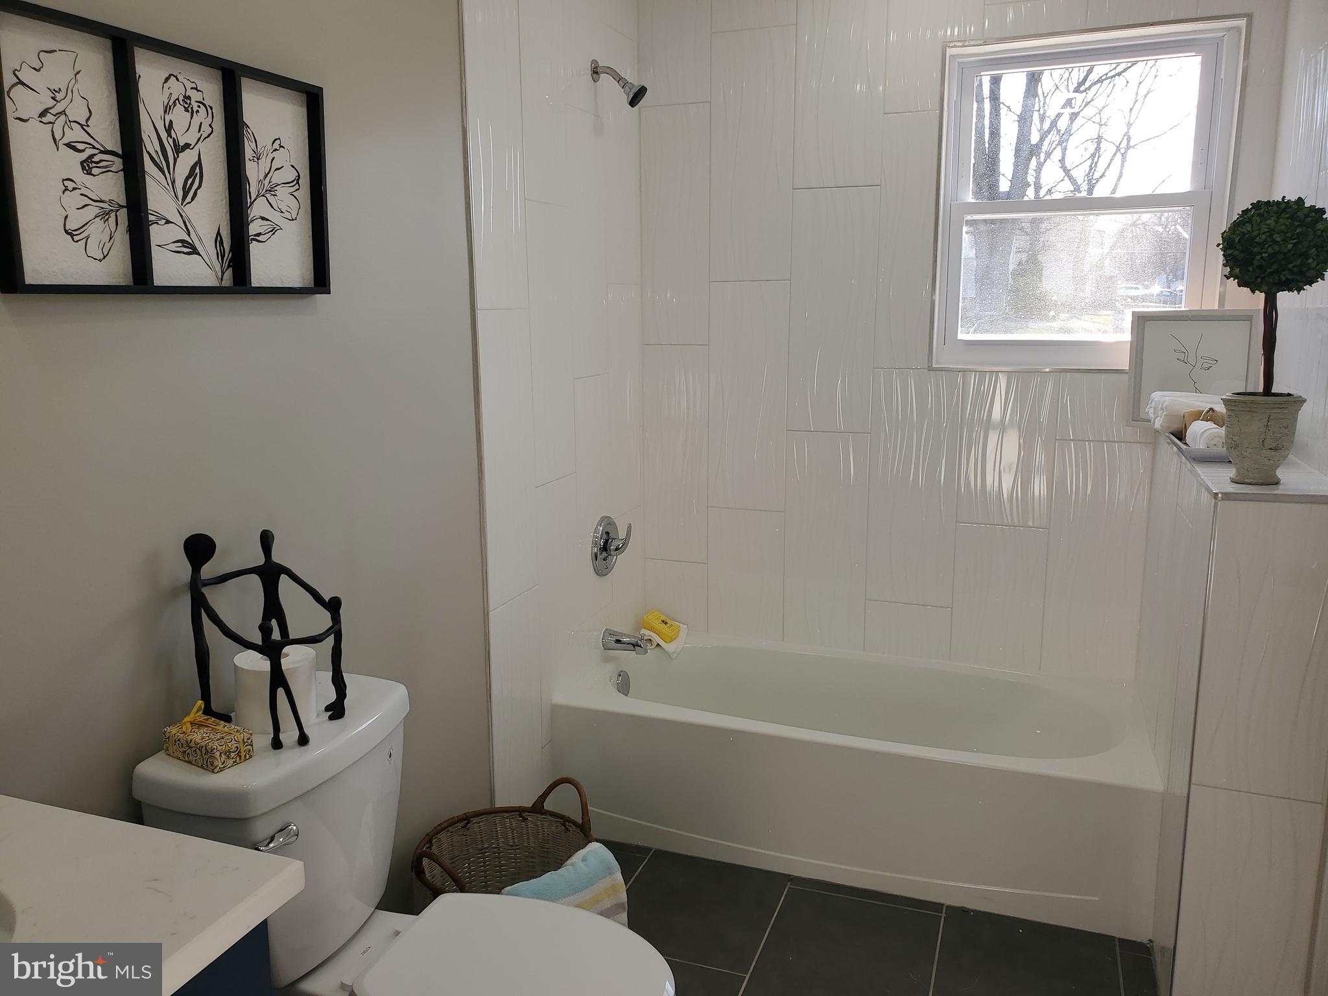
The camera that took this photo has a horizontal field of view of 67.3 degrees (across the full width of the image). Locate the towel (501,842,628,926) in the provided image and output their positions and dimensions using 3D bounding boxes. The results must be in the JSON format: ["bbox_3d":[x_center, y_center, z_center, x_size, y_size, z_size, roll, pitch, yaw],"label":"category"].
[{"bbox_3d":[-0.181,0.836,2.004,0.130,0.190,0.250,11,16,43],"label":"towel"}]

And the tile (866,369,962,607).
[{"bbox_3d":[0.744,-0.027,2.969,0.253,0.705,0.010,4,12,20],"label":"tile"}]

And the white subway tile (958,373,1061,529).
[{"bbox_3d":[0.974,-0.137,2.844,0.250,0.439,0.010,4,12,20],"label":"white subway tile"}]

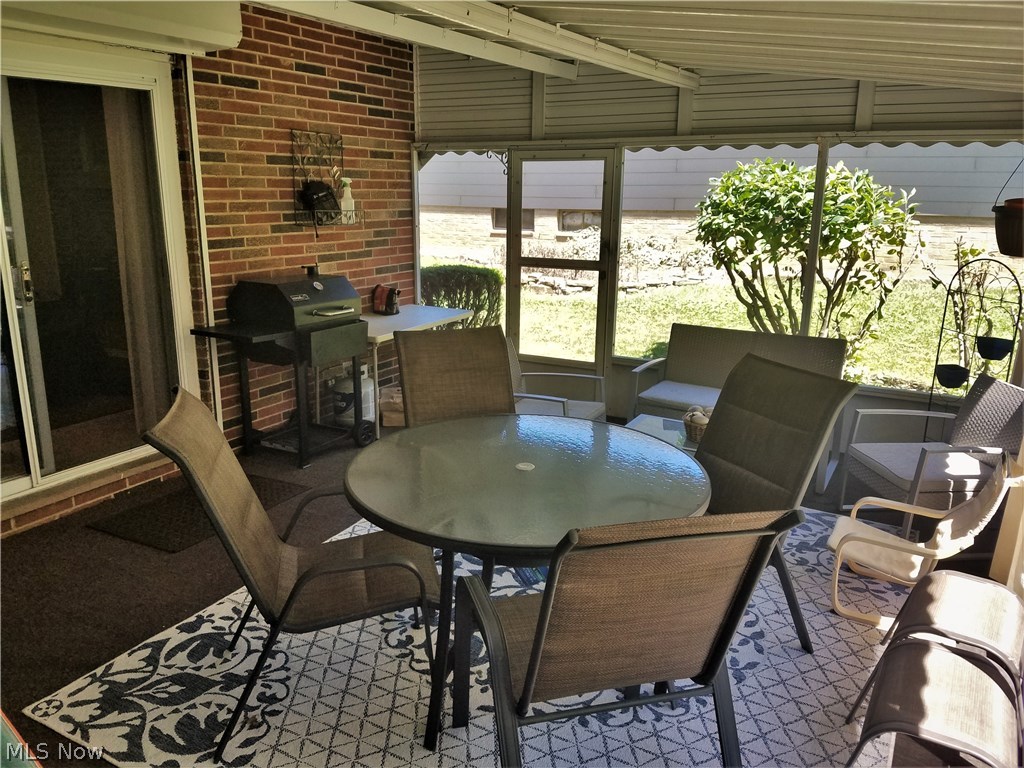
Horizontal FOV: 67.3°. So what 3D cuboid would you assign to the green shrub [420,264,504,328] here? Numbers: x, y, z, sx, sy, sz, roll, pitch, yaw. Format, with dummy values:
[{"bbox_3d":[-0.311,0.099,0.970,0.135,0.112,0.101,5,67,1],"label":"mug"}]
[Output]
[{"bbox_3d":[-0.573,-0.790,8.396,1.071,1.003,0.959,9,17,29],"label":"green shrub"}]

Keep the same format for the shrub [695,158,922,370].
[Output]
[{"bbox_3d":[2.378,-0.735,6.235,1.768,2.069,1.616,9,17,29],"label":"shrub"}]

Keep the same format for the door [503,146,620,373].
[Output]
[{"bbox_3d":[0.352,-0.756,5.872,0.879,1.970,0.061,9,17,29],"label":"door"}]

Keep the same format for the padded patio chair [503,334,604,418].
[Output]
[{"bbox_3d":[0.139,0.161,4.683,0.667,0.798,0.616,7,16,23],"label":"padded patio chair"}]

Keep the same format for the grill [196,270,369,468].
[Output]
[{"bbox_3d":[-1.422,-0.127,4.902,0.677,1.202,0.939,9,17,29],"label":"grill"}]

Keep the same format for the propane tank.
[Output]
[{"bbox_3d":[-1.148,0.054,5.689,0.308,0.461,0.308,1,15,0],"label":"propane tank"}]

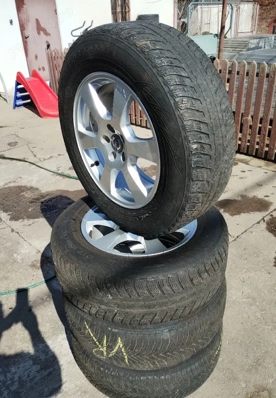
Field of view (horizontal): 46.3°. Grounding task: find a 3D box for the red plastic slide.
[{"bbox_3d":[-1.787,-1.943,5.876,0.500,0.700,1.280,-27,37,-37],"label":"red plastic slide"}]

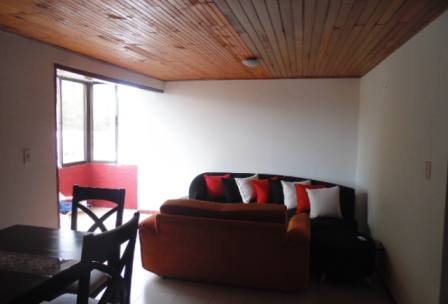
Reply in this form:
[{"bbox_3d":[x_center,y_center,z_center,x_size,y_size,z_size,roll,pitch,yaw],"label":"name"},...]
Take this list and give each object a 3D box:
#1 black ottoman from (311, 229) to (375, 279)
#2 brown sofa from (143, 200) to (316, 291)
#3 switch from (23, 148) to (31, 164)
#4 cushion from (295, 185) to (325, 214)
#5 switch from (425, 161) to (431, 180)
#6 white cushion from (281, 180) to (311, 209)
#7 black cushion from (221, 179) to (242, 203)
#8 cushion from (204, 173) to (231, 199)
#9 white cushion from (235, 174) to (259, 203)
[{"bbox_3d":[1.210,1.096,3.481,0.560,0.420,0.530,1,5,12],"label":"black ottoman"},{"bbox_3d":[0.054,0.861,3.534,1.639,0.722,0.830,2,5,13],"label":"brown sofa"},{"bbox_3d":[-1.673,0.038,2.871,0.015,0.120,0.075,2,5,13],"label":"switch"},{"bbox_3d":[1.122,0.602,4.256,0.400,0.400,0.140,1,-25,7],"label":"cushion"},{"bbox_3d":[1.337,0.123,2.211,0.015,0.122,0.078,2,5,13],"label":"switch"},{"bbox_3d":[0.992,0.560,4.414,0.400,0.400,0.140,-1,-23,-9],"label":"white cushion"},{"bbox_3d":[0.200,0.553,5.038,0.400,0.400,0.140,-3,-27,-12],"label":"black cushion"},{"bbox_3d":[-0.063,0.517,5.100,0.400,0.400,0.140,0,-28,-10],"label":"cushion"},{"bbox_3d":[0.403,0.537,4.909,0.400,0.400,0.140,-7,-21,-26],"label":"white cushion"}]

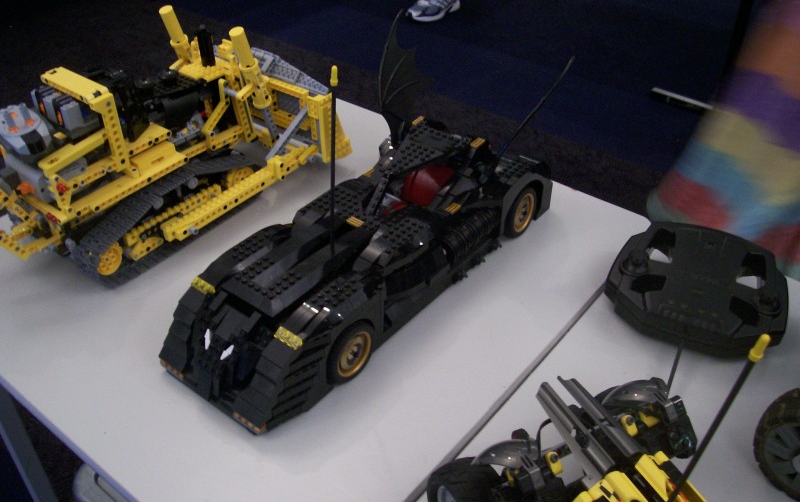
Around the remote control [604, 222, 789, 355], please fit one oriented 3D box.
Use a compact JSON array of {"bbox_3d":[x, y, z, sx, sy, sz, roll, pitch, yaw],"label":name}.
[{"bbox_3d":[0.291,0.032,0.761,0.163,0.045,0.162,17,40,20],"label":"remote control"}]

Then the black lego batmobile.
[{"bbox_3d":[-0.024,-0.053,0.739,0.185,0.202,0.438,26,44,29],"label":"black lego batmobile"}]

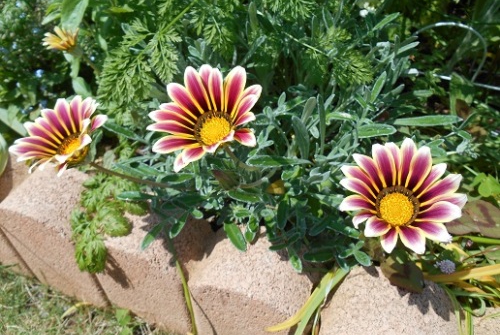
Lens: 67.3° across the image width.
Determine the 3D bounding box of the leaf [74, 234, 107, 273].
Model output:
[{"bbox_3d":[-0.156,0.085,0.370,0.031,0.014,0.037,-1,74,-8],"label":"leaf"}]

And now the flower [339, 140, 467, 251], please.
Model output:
[{"bbox_3d":[0.118,0.022,0.290,0.095,0.030,0.090,20,69,23],"label":"flower"}]

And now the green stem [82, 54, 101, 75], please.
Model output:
[{"bbox_3d":[-0.202,-0.131,0.477,0.006,0.029,0.006,-40,10,0],"label":"green stem"}]

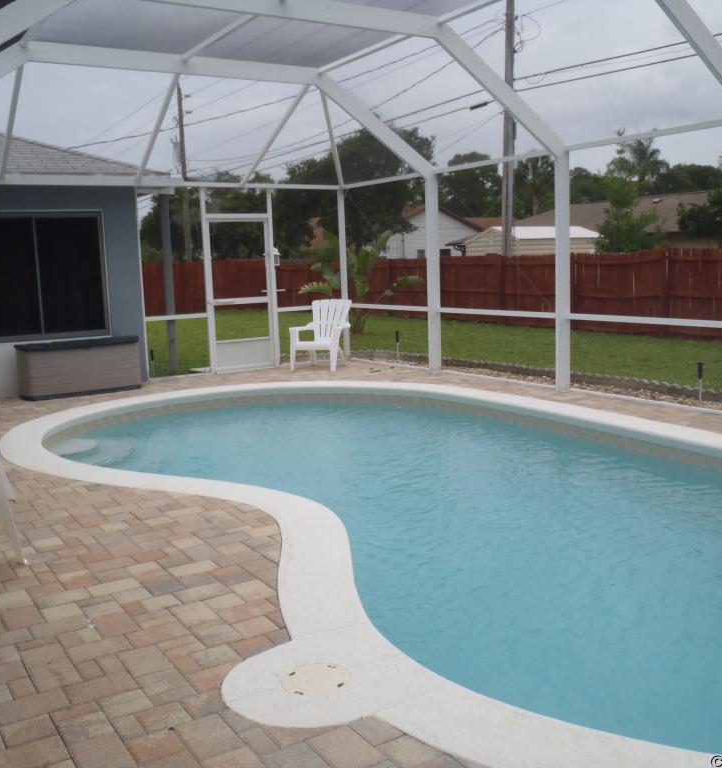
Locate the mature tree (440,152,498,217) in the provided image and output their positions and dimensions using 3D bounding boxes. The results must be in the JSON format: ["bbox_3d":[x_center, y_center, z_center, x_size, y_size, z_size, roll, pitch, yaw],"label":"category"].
[{"bbox_3d":[6.979,-10.759,54.047,4.572,8.684,4.572,-2,8,0],"label":"mature tree"}]

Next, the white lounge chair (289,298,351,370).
[{"bbox_3d":[-0.554,-0.680,11.436,0.720,0.930,0.760,1,9,20],"label":"white lounge chair"}]

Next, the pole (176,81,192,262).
[{"bbox_3d":[-7.933,-8.574,37.613,0.310,10.082,0.310,-2,8,0],"label":"pole"}]

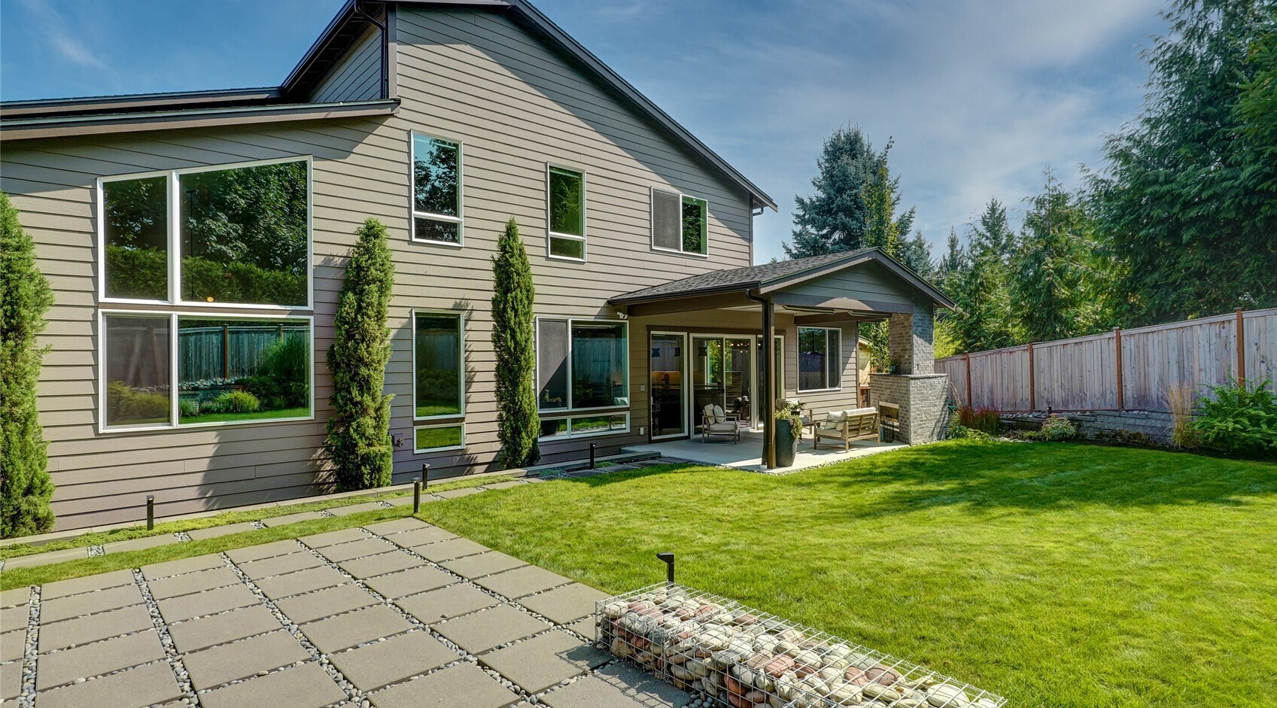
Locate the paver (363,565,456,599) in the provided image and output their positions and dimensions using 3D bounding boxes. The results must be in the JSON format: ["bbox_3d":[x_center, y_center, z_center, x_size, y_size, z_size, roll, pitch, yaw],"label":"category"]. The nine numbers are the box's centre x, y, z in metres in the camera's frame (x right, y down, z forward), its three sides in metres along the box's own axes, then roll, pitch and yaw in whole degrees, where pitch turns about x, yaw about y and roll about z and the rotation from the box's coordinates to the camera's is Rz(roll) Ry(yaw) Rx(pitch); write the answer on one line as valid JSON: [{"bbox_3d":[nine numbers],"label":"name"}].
[{"bbox_3d":[-1.979,2.019,5.579,0.605,0.055,0.605,0,-1,-43],"label":"paver"}]

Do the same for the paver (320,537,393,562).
[{"bbox_3d":[-2.904,2.047,6.585,0.605,0.055,0.605,0,-1,-43],"label":"paver"}]

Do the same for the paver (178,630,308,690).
[{"bbox_3d":[-2.496,1.966,4.073,0.605,0.050,0.605,0,-2,-42],"label":"paver"}]

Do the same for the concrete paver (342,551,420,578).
[{"bbox_3d":[-2.412,2.014,6.017,0.605,0.050,0.605,0,-2,-42],"label":"concrete paver"}]

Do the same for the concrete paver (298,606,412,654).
[{"bbox_3d":[-1.999,1.972,4.541,0.605,0.050,0.605,0,-2,-42],"label":"concrete paver"}]

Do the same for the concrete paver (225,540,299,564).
[{"bbox_3d":[-3.841,2.050,6.548,0.605,0.050,0.605,0,-2,-42],"label":"concrete paver"}]

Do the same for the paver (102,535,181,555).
[{"bbox_3d":[-5.382,2.090,6.912,0.605,0.050,0.605,0,-2,-42],"label":"paver"}]

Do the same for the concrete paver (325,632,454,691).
[{"bbox_3d":[-1.539,1.950,4.033,0.605,0.050,0.605,0,-2,-42],"label":"concrete paver"}]

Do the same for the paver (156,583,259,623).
[{"bbox_3d":[-3.404,2.003,5.070,0.606,0.050,0.606,0,-2,-42],"label":"paver"}]

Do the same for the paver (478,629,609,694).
[{"bbox_3d":[-0.575,1.933,3.994,0.606,0.050,0.606,0,-2,-42],"label":"paver"}]

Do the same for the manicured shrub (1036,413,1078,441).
[{"bbox_3d":[9.594,1.689,14.600,0.920,0.640,0.880,-1,-1,33],"label":"manicured shrub"}]

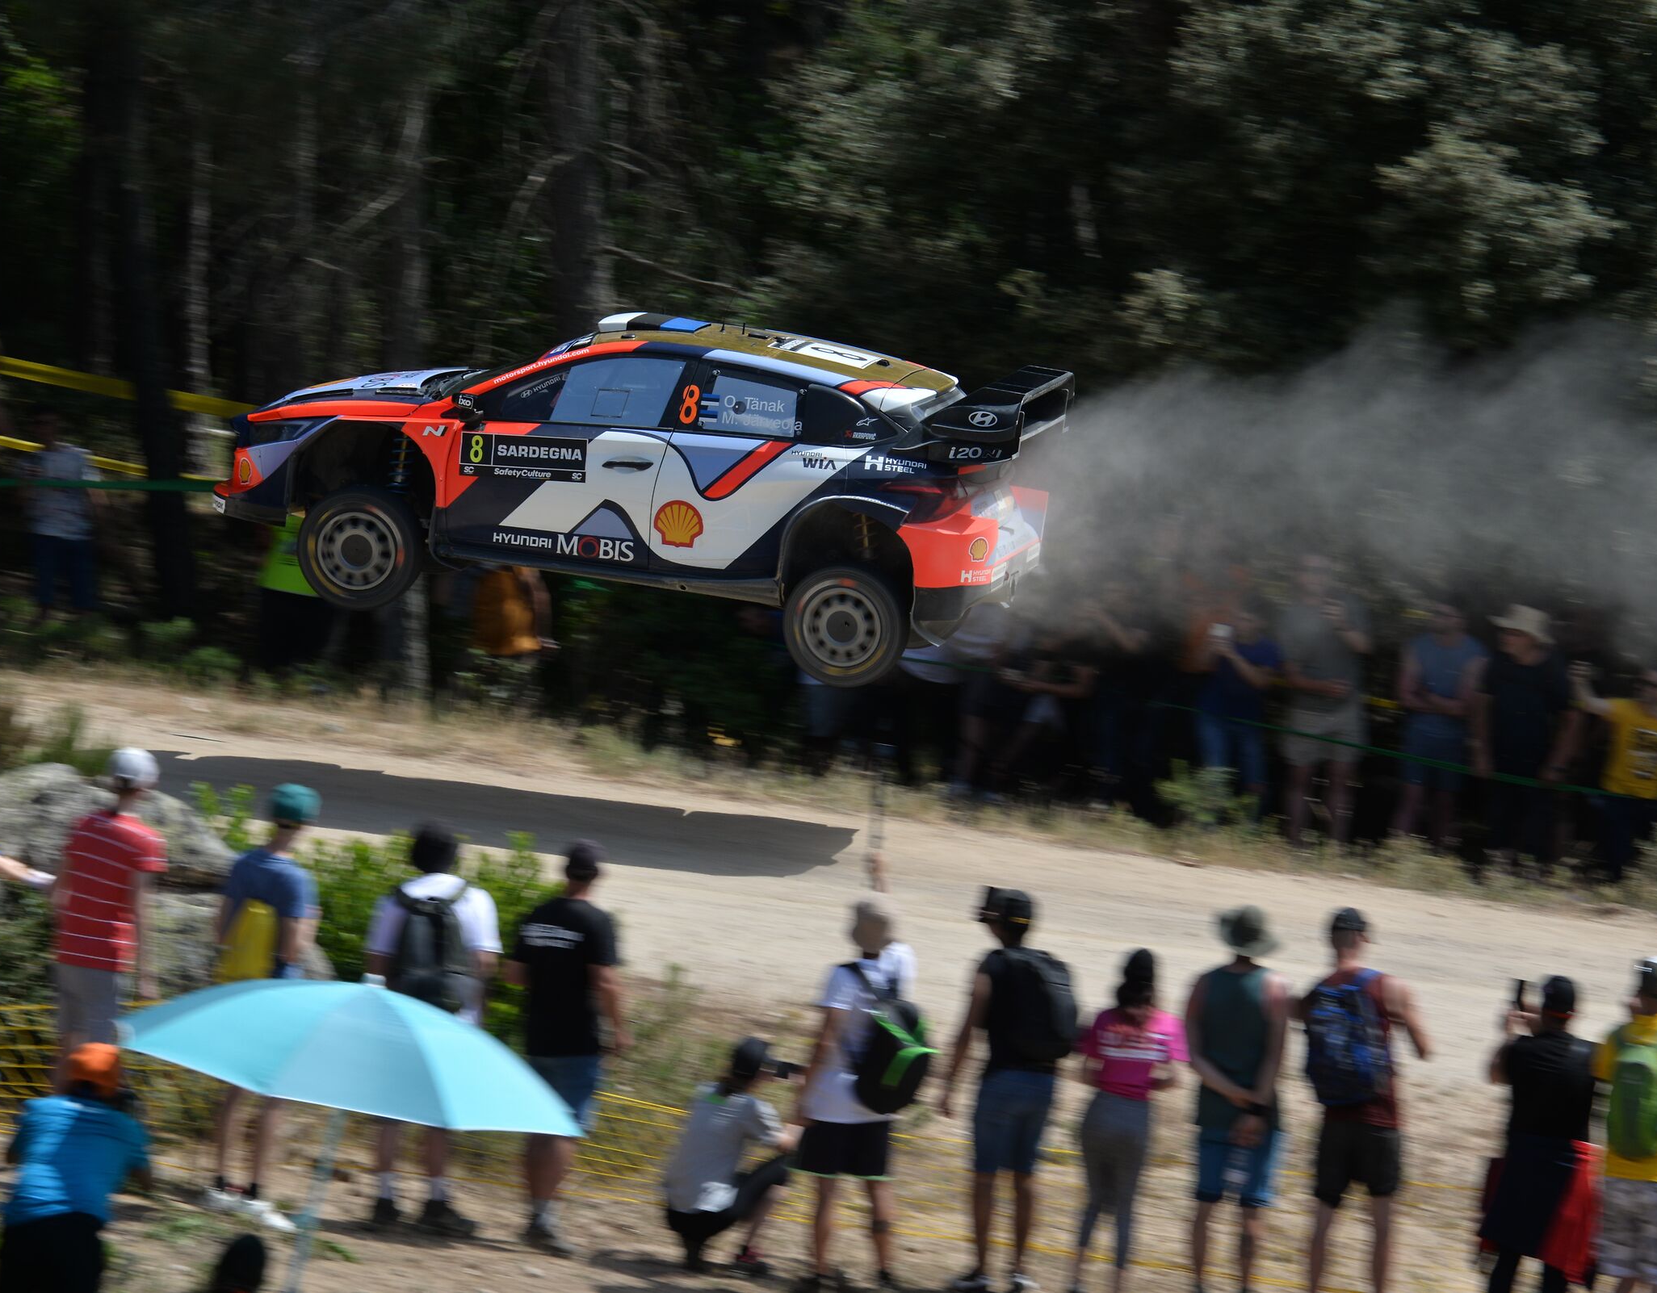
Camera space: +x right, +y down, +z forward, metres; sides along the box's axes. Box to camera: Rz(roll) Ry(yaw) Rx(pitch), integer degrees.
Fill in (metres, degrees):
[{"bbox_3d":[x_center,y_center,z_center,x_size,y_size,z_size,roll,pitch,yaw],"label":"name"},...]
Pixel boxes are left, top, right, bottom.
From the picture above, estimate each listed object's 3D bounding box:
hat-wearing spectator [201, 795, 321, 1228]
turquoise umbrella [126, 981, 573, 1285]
[{"bbox_3d":[-2.420,1.532,53.000,0.490,1.850,0.380,5,7,40],"label":"hat-wearing spectator"},{"bbox_3d":[-1.973,2.136,47.618,1.820,1.800,1.820,15,8,0],"label":"turquoise umbrella"}]

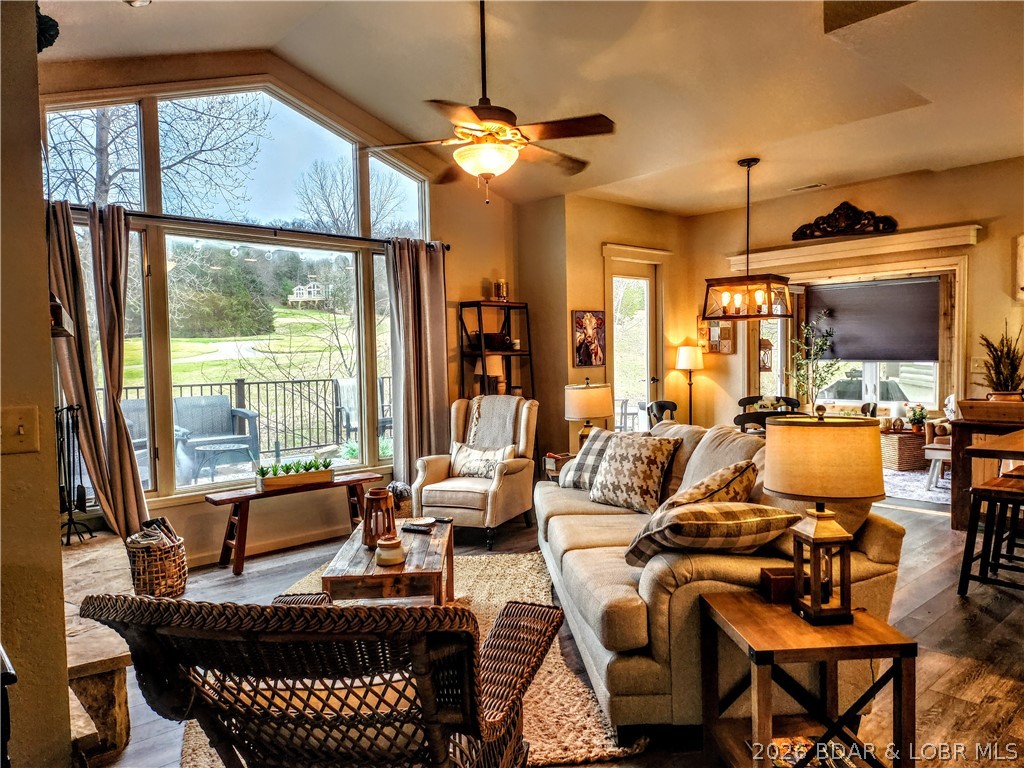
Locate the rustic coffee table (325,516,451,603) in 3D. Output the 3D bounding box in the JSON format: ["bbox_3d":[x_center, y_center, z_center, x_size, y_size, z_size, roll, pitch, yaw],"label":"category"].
[{"bbox_3d":[-0.538,0.983,3.363,0.480,0.465,0.963,-1,3,-2],"label":"rustic coffee table"}]

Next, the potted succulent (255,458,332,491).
[{"bbox_3d":[-1.486,0.618,4.887,0.530,0.165,0.125,-3,4,-42],"label":"potted succulent"}]

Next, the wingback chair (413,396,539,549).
[{"bbox_3d":[-0.261,0.605,5.360,0.670,1.010,0.860,0,3,24],"label":"wingback chair"}]

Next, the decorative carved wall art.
[{"bbox_3d":[2.776,-1.393,5.992,0.050,0.288,0.877,-3,4,-42],"label":"decorative carved wall art"}]

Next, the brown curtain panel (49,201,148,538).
[{"bbox_3d":[-2.379,0.024,4.110,0.476,2.122,0.150,-3,4,-42],"label":"brown curtain panel"}]

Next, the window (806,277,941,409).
[{"bbox_3d":[4.229,-0.465,8.386,0.100,1.462,1.482,-3,4,-42],"label":"window"}]

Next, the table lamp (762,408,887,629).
[{"bbox_3d":[0.930,0.388,2.135,0.337,0.640,0.337,-1,3,-4],"label":"table lamp"}]

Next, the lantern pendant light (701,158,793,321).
[{"bbox_3d":[1.686,-1.019,5.056,0.347,1.115,0.524,-3,4,-42],"label":"lantern pendant light"}]

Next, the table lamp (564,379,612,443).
[{"bbox_3d":[0.536,0.277,4.947,0.335,0.640,0.335,-1,3,-4],"label":"table lamp"}]

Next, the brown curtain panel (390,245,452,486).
[{"bbox_3d":[-0.719,-0.010,5.563,0.580,2.220,0.150,-3,3,-43],"label":"brown curtain panel"}]

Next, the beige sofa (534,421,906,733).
[{"bbox_3d":[0.740,0.690,3.552,1.030,0.960,2.370,-1,3,-4],"label":"beige sofa"}]

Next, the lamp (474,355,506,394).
[{"bbox_3d":[-0.186,-0.042,6.004,0.240,0.414,0.240,-1,3,0],"label":"lamp"}]

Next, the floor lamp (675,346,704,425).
[{"bbox_3d":[1.748,0.317,6.988,0.290,1.374,0.290,-3,4,-42],"label":"floor lamp"}]

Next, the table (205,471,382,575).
[{"bbox_3d":[-1.427,0.925,4.833,1.180,0.465,0.260,-3,3,-41],"label":"table"}]

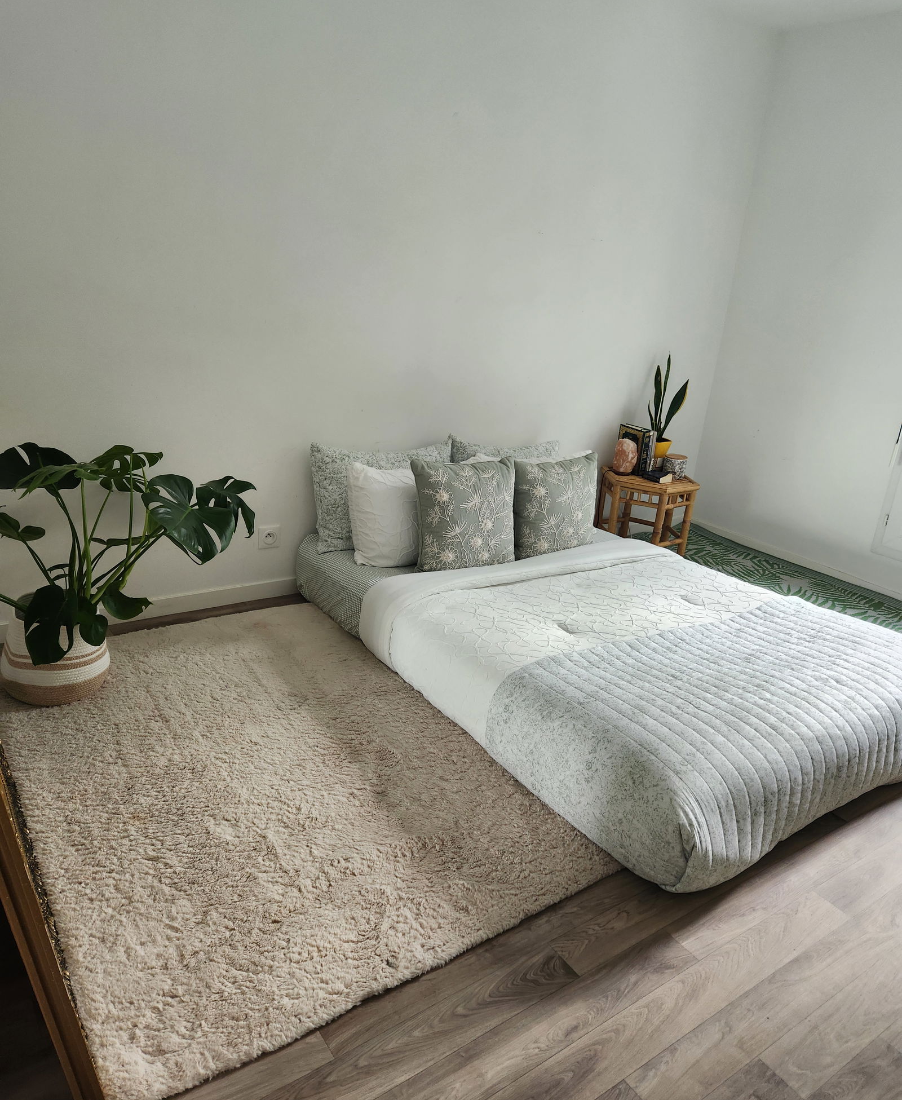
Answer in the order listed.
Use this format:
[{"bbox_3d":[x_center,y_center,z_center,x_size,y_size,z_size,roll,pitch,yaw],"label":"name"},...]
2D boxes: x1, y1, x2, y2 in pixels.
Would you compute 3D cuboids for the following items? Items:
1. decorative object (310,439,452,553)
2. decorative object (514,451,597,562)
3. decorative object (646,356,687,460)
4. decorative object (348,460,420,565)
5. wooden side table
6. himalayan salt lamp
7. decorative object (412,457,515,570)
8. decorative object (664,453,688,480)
[{"bbox_3d":[-0.251,-0.234,3.189,0.640,0.440,0.160,-9,9,-34],"label":"decorative object"},{"bbox_3d":[0.446,-0.197,3.323,0.450,0.430,0.150,-9,9,-34],"label":"decorative object"},{"bbox_3d":[1.033,-0.677,3.814,0.200,0.490,0.170,-9,24,-34],"label":"decorative object"},{"bbox_3d":[-0.123,-0.166,3.097,0.560,0.410,0.160,-9,7,-34],"label":"decorative object"},{"bbox_3d":[0.943,-0.150,3.891,0.475,0.425,0.415,-9,24,-34],"label":"wooden side table"},{"bbox_3d":[0.845,-0.455,3.840,0.120,0.175,0.120,-9,24,-34],"label":"himalayan salt lamp"},{"bbox_3d":[0.064,-0.147,3.059,0.460,0.430,0.150,-9,9,-34],"label":"decorative object"},{"bbox_3d":[1.090,-0.399,3.842,0.113,0.105,0.113,-9,24,-34],"label":"decorative object"}]

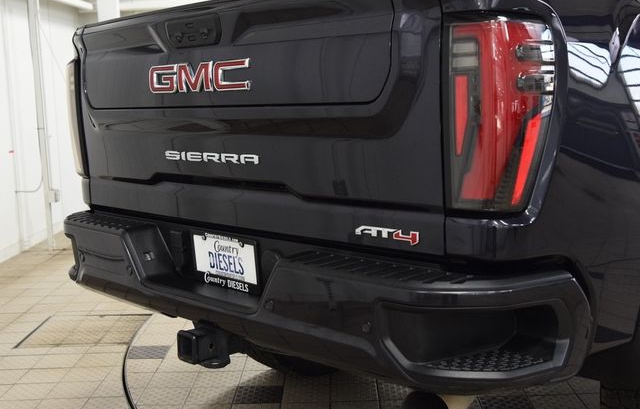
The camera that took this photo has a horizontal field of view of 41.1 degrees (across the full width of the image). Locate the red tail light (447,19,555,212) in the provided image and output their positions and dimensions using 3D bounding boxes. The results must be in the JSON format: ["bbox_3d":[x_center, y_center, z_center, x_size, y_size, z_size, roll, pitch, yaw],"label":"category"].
[{"bbox_3d":[0.391,-0.192,1.856,0.185,0.409,0.163,-8,10,-43],"label":"red tail light"}]

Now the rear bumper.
[{"bbox_3d":[-0.220,0.224,2.551,0.395,0.257,2.020,-8,10,-43],"label":"rear bumper"}]

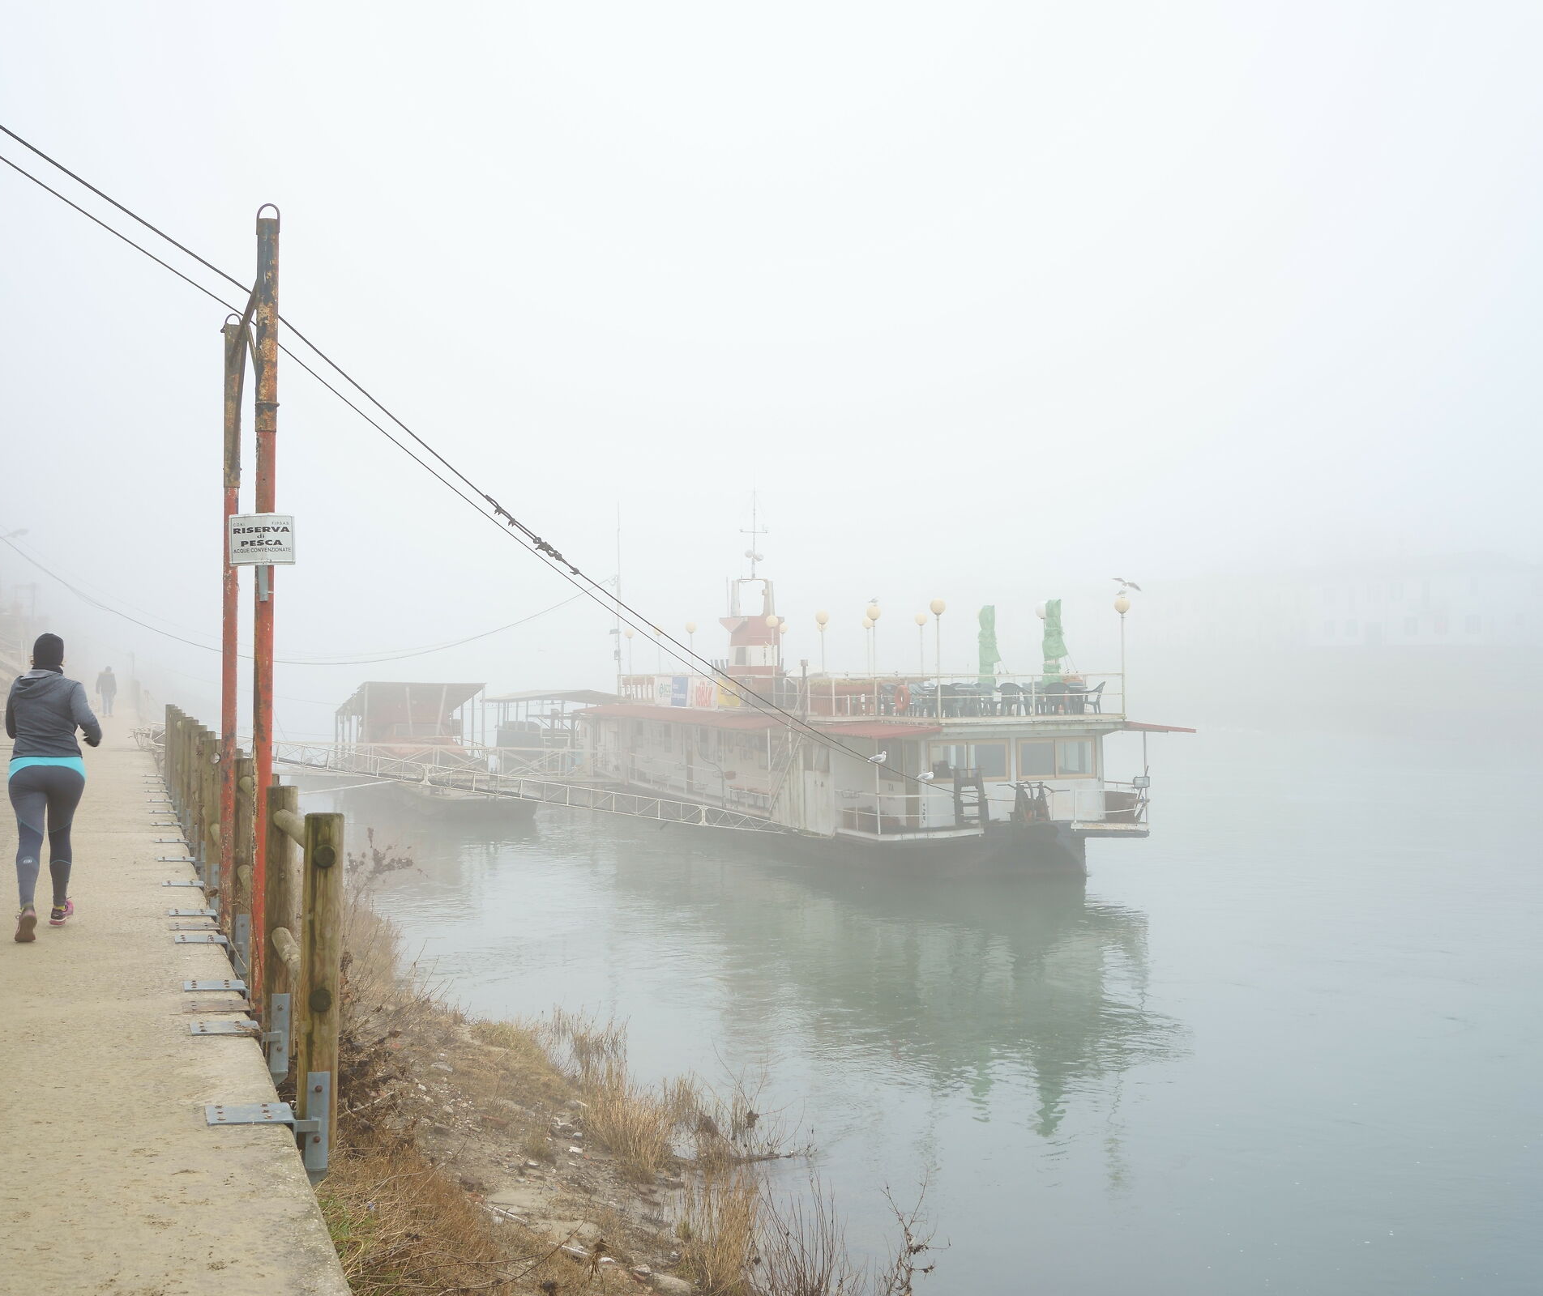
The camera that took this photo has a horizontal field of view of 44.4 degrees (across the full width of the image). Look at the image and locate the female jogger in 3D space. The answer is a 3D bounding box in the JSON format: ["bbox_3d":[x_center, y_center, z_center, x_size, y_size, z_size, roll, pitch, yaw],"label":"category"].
[{"bbox_3d":[-3.911,0.745,10.300,0.500,1.660,0.620,1,-1,-19],"label":"female jogger"}]

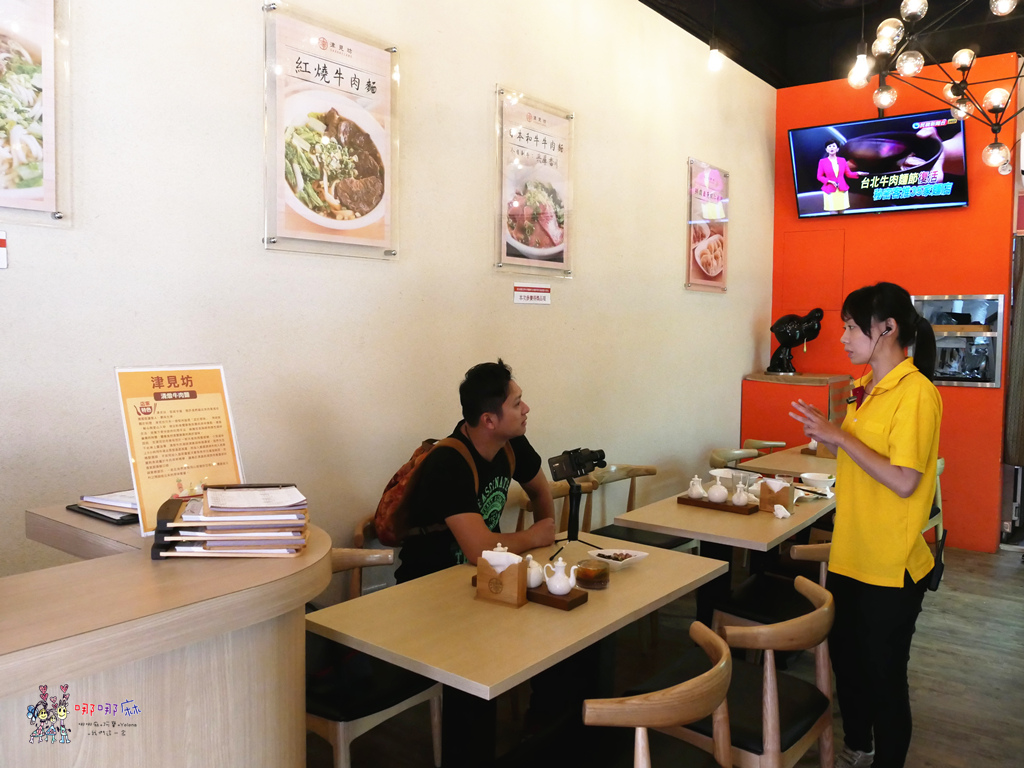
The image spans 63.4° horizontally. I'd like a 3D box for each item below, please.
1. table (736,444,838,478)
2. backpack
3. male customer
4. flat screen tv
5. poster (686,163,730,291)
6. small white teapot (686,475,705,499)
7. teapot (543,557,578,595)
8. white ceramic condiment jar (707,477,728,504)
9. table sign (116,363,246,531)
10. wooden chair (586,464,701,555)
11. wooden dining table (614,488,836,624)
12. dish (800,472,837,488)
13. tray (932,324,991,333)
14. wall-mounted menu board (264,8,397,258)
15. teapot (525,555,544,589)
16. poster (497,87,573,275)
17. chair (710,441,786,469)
[{"bbox_3d":[1.808,0.785,4.695,0.612,0.745,1.166,4,6,38],"label":"table"},{"bbox_3d":[-0.273,0.342,2.840,0.180,0.390,0.290,38,25,28],"label":"backpack"},{"bbox_3d":[-0.076,0.594,2.820,0.730,1.360,0.570,4,5,38],"label":"male customer"},{"bbox_3d":[2.412,-1.436,5.473,1.075,0.620,0.060,4,32,39],"label":"flat screen tv"},{"bbox_3d":[1.280,-1.007,5.385,0.030,0.810,0.600,4,5,38],"label":"poster"},{"bbox_3d":[0.783,0.431,3.519,0.080,0.090,0.062,-3,5,-32],"label":"small white teapot"},{"bbox_3d":[0.134,0.525,2.281,0.096,0.094,0.070,1,5,11],"label":"teapot"},{"bbox_3d":[0.852,0.434,3.423,0.080,0.100,0.080,0,5,0],"label":"white ceramic condiment jar"},{"bbox_3d":[-0.600,0.113,1.518,0.020,0.300,0.213,-18,-8,38],"label":"table sign"},{"bbox_3d":[0.627,0.825,4.114,0.510,0.750,0.550,4,6,38],"label":"wooden chair"},{"bbox_3d":[0.993,0.874,3.538,0.612,0.745,1.166,4,6,37],"label":"wooden dining table"},{"bbox_3d":[1.390,0.452,3.769,0.165,0.050,0.165,4,5,38],"label":"dish"},{"bbox_3d":[3.067,-0.381,5.709,0.370,0.043,0.270,4,5,38],"label":"tray"},{"bbox_3d":[-0.627,-0.876,2.978,0.030,0.760,0.550,4,5,38],"label":"wall-mounted menu board"},{"bbox_3d":[0.047,0.501,2.233,0.085,0.092,0.085,1,4,0],"label":"teapot"},{"bbox_3d":[0.107,-0.869,3.671,0.030,0.762,0.585,4,6,36],"label":"poster"},{"bbox_3d":[1.423,0.771,4.875,0.530,0.755,0.560,4,5,38],"label":"chair"}]

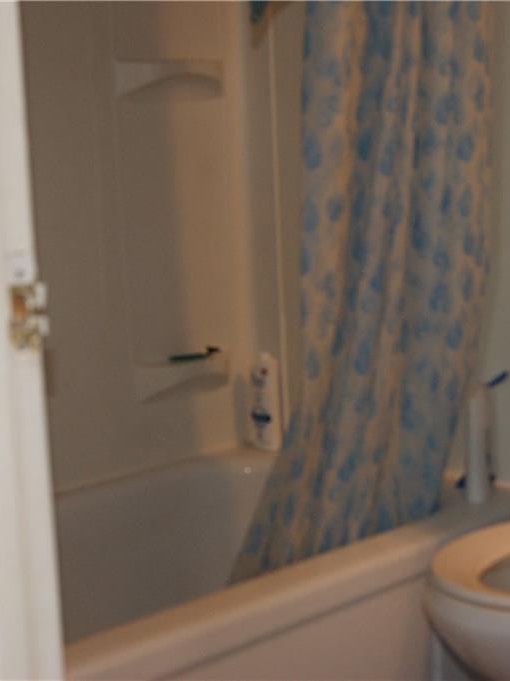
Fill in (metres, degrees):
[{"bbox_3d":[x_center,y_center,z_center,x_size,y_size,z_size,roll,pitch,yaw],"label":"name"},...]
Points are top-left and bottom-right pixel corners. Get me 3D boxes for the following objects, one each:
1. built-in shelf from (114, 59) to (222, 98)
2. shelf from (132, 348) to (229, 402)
[{"bbox_3d":[-0.144,-0.498,2.802,0.248,0.075,0.089,-11,12,-44],"label":"built-in shelf"},{"bbox_3d":[-0.121,0.068,2.888,0.248,0.077,0.089,-11,12,-44],"label":"shelf"}]

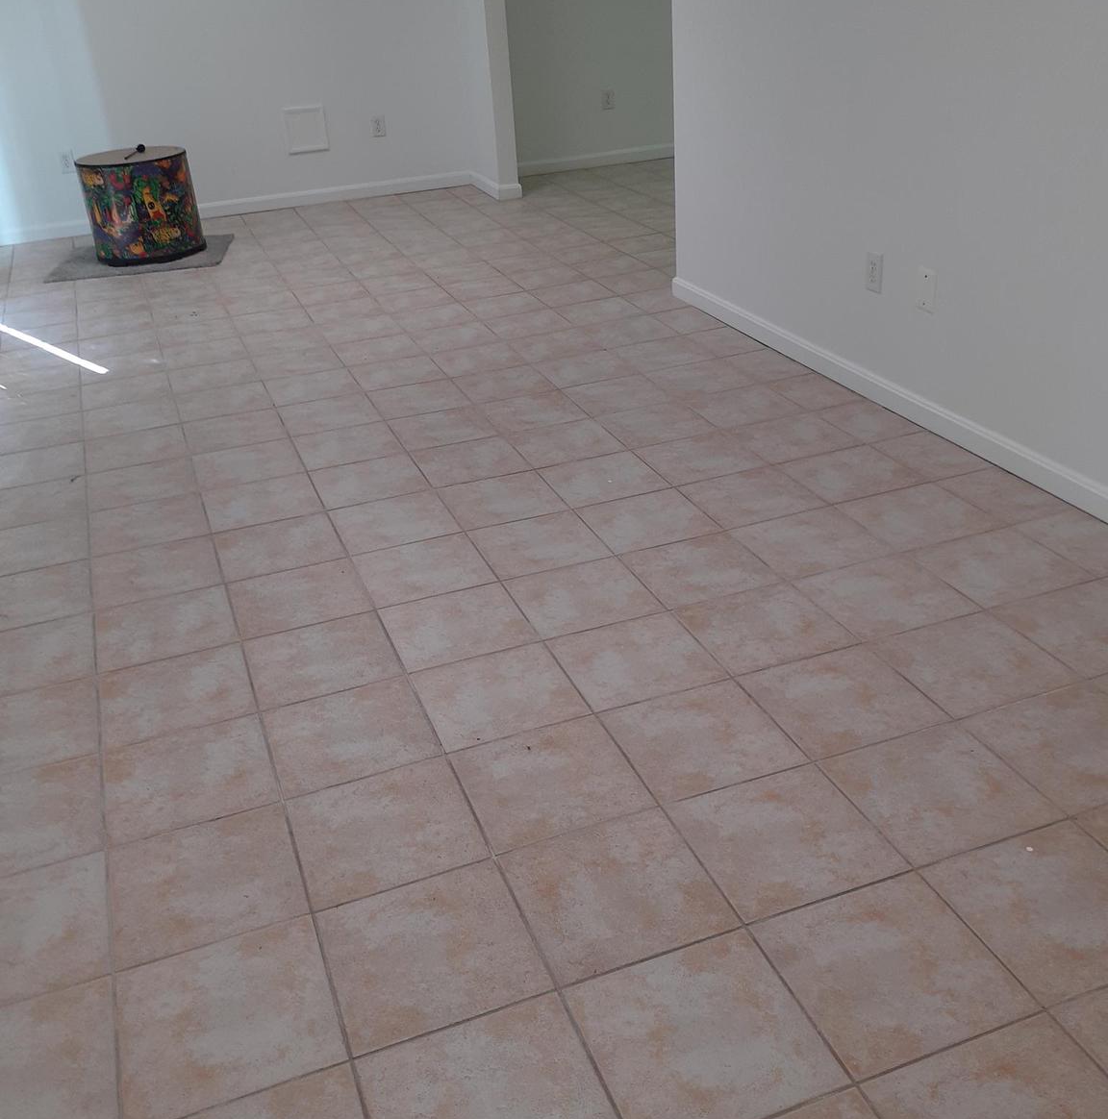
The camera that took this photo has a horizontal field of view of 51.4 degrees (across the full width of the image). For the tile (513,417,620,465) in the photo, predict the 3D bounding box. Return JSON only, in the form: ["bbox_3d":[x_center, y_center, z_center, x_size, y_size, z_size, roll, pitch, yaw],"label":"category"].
[{"bbox_3d":[0.030,-0.367,3.606,0.308,0.010,0.305,-13,29,-17],"label":"tile"}]

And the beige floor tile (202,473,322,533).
[{"bbox_3d":[-0.834,-0.163,3.281,0.303,0.010,0.303,-13,29,-16],"label":"beige floor tile"}]

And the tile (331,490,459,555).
[{"bbox_3d":[-0.438,-0.101,3.124,0.305,0.010,0.294,-13,30,-17],"label":"tile"}]

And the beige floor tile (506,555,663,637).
[{"bbox_3d":[0.064,0.090,2.747,0.308,0.010,0.305,-13,29,-17],"label":"beige floor tile"}]

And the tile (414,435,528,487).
[{"bbox_3d":[-0.248,-0.290,3.433,0.302,0.010,0.297,-13,29,-17],"label":"tile"}]

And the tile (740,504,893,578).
[{"bbox_3d":[0.647,-0.042,2.898,0.305,0.010,0.294,-13,30,-17],"label":"tile"}]

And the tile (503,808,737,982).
[{"bbox_3d":[0.099,0.541,1.867,0.305,0.012,0.302,-13,30,-17],"label":"tile"}]

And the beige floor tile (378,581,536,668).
[{"bbox_3d":[-0.221,0.155,2.617,0.305,0.012,0.302,-13,30,-17],"label":"beige floor tile"}]

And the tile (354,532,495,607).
[{"bbox_3d":[-0.331,0.028,2.875,0.305,0.010,0.294,-13,30,-17],"label":"tile"}]

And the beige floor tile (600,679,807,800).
[{"bbox_3d":[0.281,0.350,2.234,0.308,0.010,0.305,-13,29,-17],"label":"beige floor tile"}]

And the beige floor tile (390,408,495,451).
[{"bbox_3d":[-0.370,-0.431,3.772,0.308,0.010,0.305,-13,29,-17],"label":"beige floor tile"}]

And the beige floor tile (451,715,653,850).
[{"bbox_3d":[-0.009,0.416,2.129,0.305,0.010,0.294,-13,30,-17],"label":"beige floor tile"}]

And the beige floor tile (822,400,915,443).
[{"bbox_3d":[0.970,-0.424,3.563,0.213,0.010,0.294,-13,30,-17],"label":"beige floor tile"}]

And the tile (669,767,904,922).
[{"bbox_3d":[0.387,0.475,1.956,0.305,0.012,0.302,-13,30,-17],"label":"tile"}]

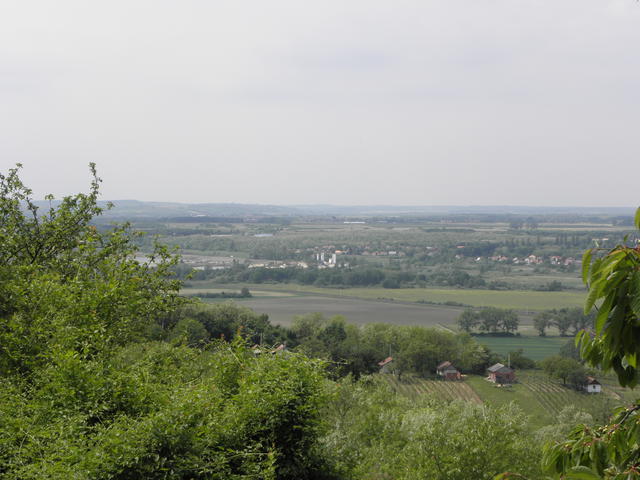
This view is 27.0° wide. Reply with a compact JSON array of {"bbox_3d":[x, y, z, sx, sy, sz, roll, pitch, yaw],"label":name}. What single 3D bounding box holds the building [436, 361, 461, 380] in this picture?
[{"bbox_3d":[36.824,37.395,380.000,6.200,5.400,6.000,0,2,-12],"label":"building"}]

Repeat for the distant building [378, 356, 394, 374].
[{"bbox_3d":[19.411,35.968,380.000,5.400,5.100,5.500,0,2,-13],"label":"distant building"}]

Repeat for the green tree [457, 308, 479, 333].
[{"bbox_3d":[72.021,39.307,650.000,10.500,12.000,10.500,0,2,0],"label":"green tree"}]

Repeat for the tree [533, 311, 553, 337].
[{"bbox_3d":[106.135,39.831,635.000,9.800,12.200,9.800,0,2,0],"label":"tree"}]

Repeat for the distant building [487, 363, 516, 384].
[{"bbox_3d":[50.257,36.905,368.000,6.600,5.500,6.000,0,2,-13],"label":"distant building"}]

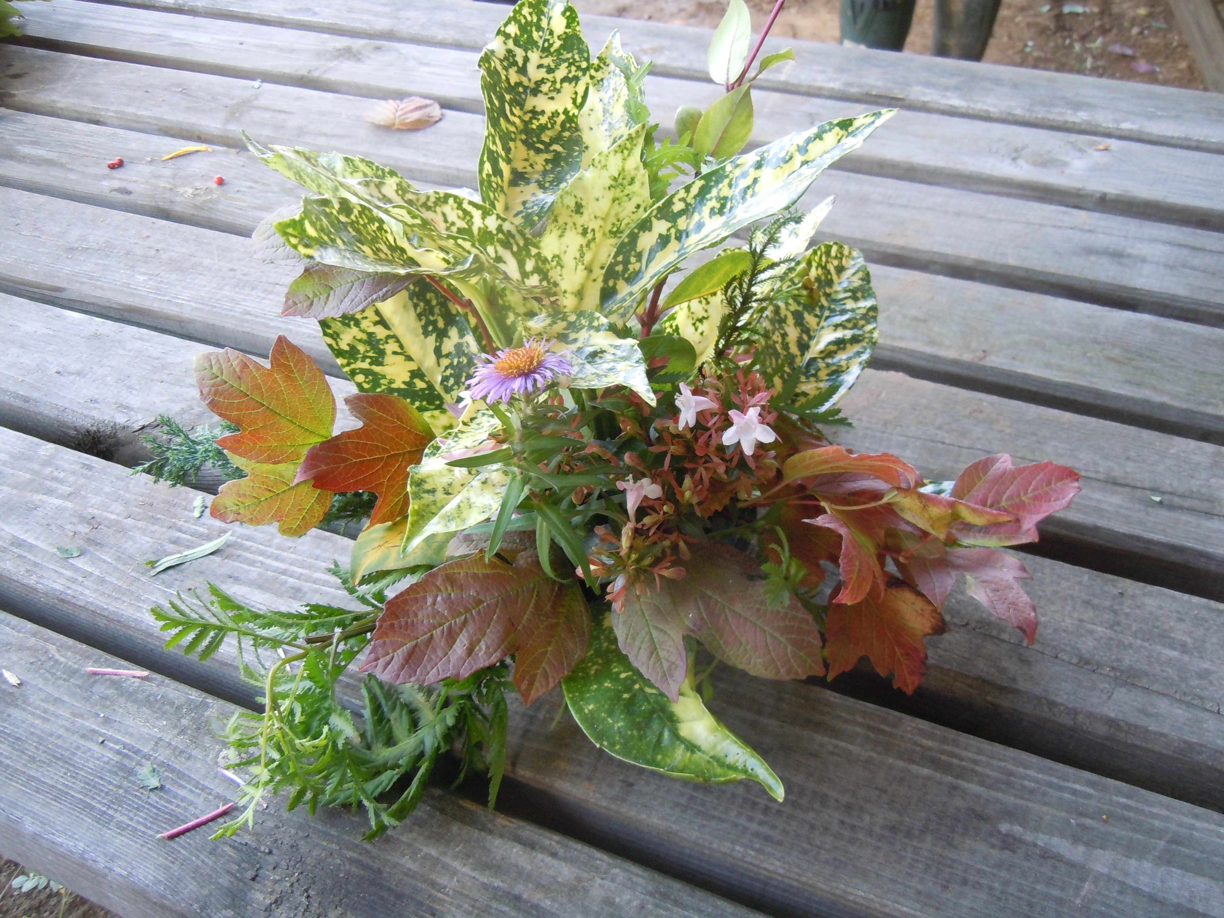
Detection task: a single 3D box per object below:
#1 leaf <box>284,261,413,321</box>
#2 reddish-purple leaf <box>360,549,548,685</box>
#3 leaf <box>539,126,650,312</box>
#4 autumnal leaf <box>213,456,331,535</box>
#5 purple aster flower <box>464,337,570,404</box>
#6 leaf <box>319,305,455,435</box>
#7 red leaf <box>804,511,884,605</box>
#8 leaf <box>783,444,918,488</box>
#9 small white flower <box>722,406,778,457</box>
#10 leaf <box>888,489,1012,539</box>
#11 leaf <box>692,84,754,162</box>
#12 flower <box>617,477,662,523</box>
[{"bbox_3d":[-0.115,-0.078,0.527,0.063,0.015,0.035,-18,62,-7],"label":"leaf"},{"bbox_3d":[-0.056,0.065,0.449,0.080,0.018,0.058,-26,61,-8],"label":"reddish-purple leaf"},{"bbox_3d":[-0.006,-0.092,0.461,0.035,0.079,0.016,20,6,-3],"label":"leaf"},{"bbox_3d":[-0.143,0.013,0.507,0.053,0.015,0.048,-21,72,-5],"label":"autumnal leaf"},{"bbox_3d":[-0.035,-0.033,0.458,0.039,0.014,0.036,-8,32,6],"label":"purple aster flower"},{"bbox_3d":[-0.087,-0.044,0.517,0.054,0.016,0.077,-31,67,-8],"label":"leaf"},{"bbox_3d":[0.087,0.037,0.447,0.024,0.014,0.033,-27,62,9],"label":"red leaf"},{"bbox_3d":[0.094,0.003,0.469,0.054,0.018,0.026,2,21,-3],"label":"leaf"},{"bbox_3d":[0.053,-0.010,0.471,0.022,0.013,0.020,0,79,-5],"label":"small white flower"},{"bbox_3d":[0.128,0.021,0.457,0.045,0.013,0.016,12,67,17],"label":"leaf"},{"bbox_3d":[0.043,-0.129,0.465,0.019,0.009,0.034,29,78,3],"label":"leaf"},{"bbox_3d":[0.010,0.015,0.430,0.017,0.018,0.017,3,57,-7],"label":"flower"}]

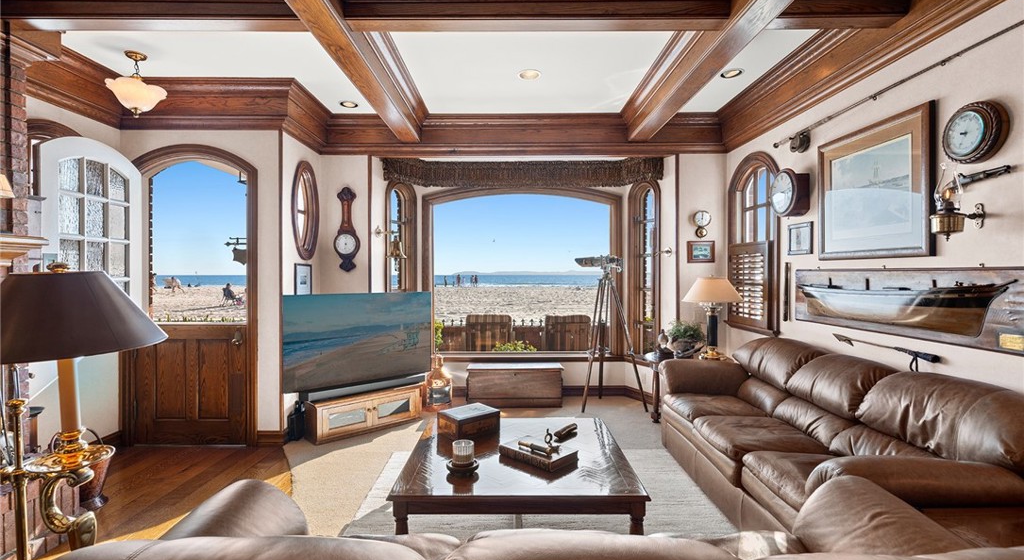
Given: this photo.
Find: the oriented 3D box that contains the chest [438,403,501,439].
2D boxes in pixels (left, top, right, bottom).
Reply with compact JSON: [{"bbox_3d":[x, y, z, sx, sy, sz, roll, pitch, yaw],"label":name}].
[{"bbox_3d":[-0.260,0.864,2.968,0.306,0.116,0.222,-1,1,-40],"label":"chest"}]

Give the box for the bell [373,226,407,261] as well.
[{"bbox_3d":[-1.209,-0.368,4.836,0.348,0.348,0.204,0,1,25],"label":"bell"}]

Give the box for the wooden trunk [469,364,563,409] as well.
[{"bbox_3d":[0.042,1.143,5.289,1.020,0.410,0.370,0,1,0],"label":"wooden trunk"}]

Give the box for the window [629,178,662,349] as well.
[{"bbox_3d":[1.450,-0.100,5.300,0.120,1.938,0.539,0,1,-24],"label":"window"}]

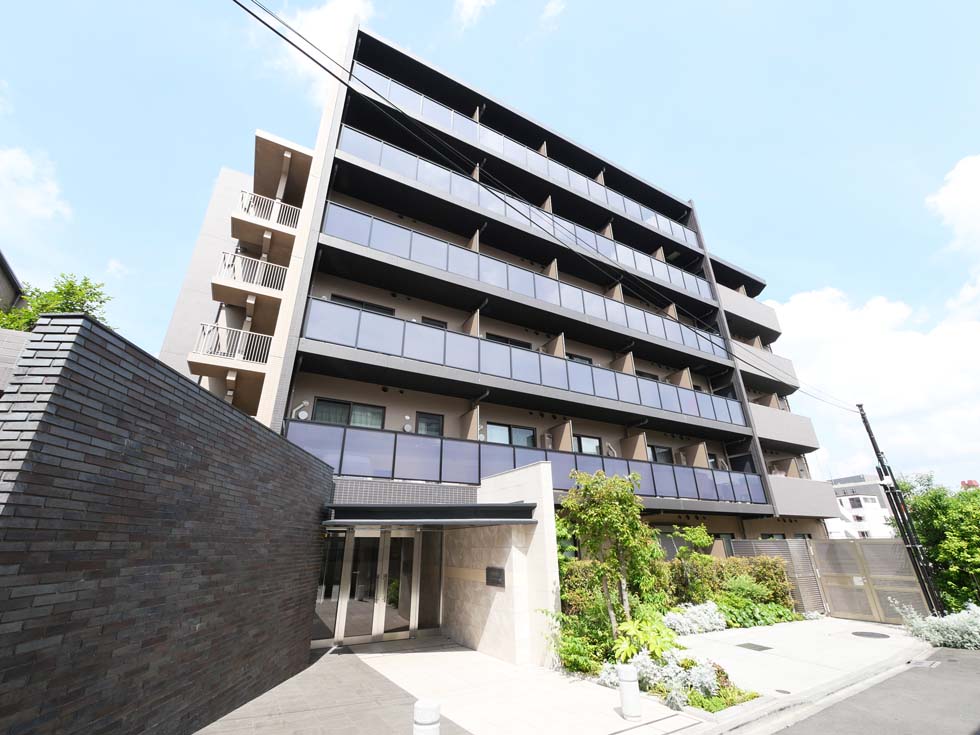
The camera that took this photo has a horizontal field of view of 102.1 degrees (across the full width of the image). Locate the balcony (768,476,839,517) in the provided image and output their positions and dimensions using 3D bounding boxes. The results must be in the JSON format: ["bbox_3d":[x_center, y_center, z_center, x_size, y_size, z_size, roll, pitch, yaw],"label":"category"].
[{"bbox_3d":[12.474,5.438,16.320,4.950,1.440,1.240,11,-26,-26],"label":"balcony"}]

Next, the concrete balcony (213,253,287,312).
[{"bbox_3d":[-8.700,-3.031,14.509,2.120,1.320,1.200,11,-26,-26],"label":"concrete balcony"}]

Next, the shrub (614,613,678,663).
[{"bbox_3d":[2.803,4.887,7.265,0.850,0.800,0.800,11,-26,-26],"label":"shrub"}]

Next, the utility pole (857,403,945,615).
[{"bbox_3d":[11.094,3.724,10.883,0.330,5.630,0.320,11,-26,-26],"label":"utility pole"}]

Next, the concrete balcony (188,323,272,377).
[{"bbox_3d":[-8.666,-0.411,13.400,2.120,1.330,1.200,11,-26,-26],"label":"concrete balcony"}]

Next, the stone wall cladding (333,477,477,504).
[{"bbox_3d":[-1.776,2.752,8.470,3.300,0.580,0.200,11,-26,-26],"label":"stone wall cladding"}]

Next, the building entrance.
[{"bbox_3d":[-2.463,5.004,9.230,2.950,2.300,0.250,11,-26,-26],"label":"building entrance"}]

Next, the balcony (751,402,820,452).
[{"bbox_3d":[12.440,2.796,17.439,4.950,1.440,1.240,11,-26,-26],"label":"balcony"}]

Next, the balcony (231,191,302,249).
[{"bbox_3d":[-8.733,-5.664,15.624,2.120,1.300,1.200,11,-26,-26],"label":"balcony"}]

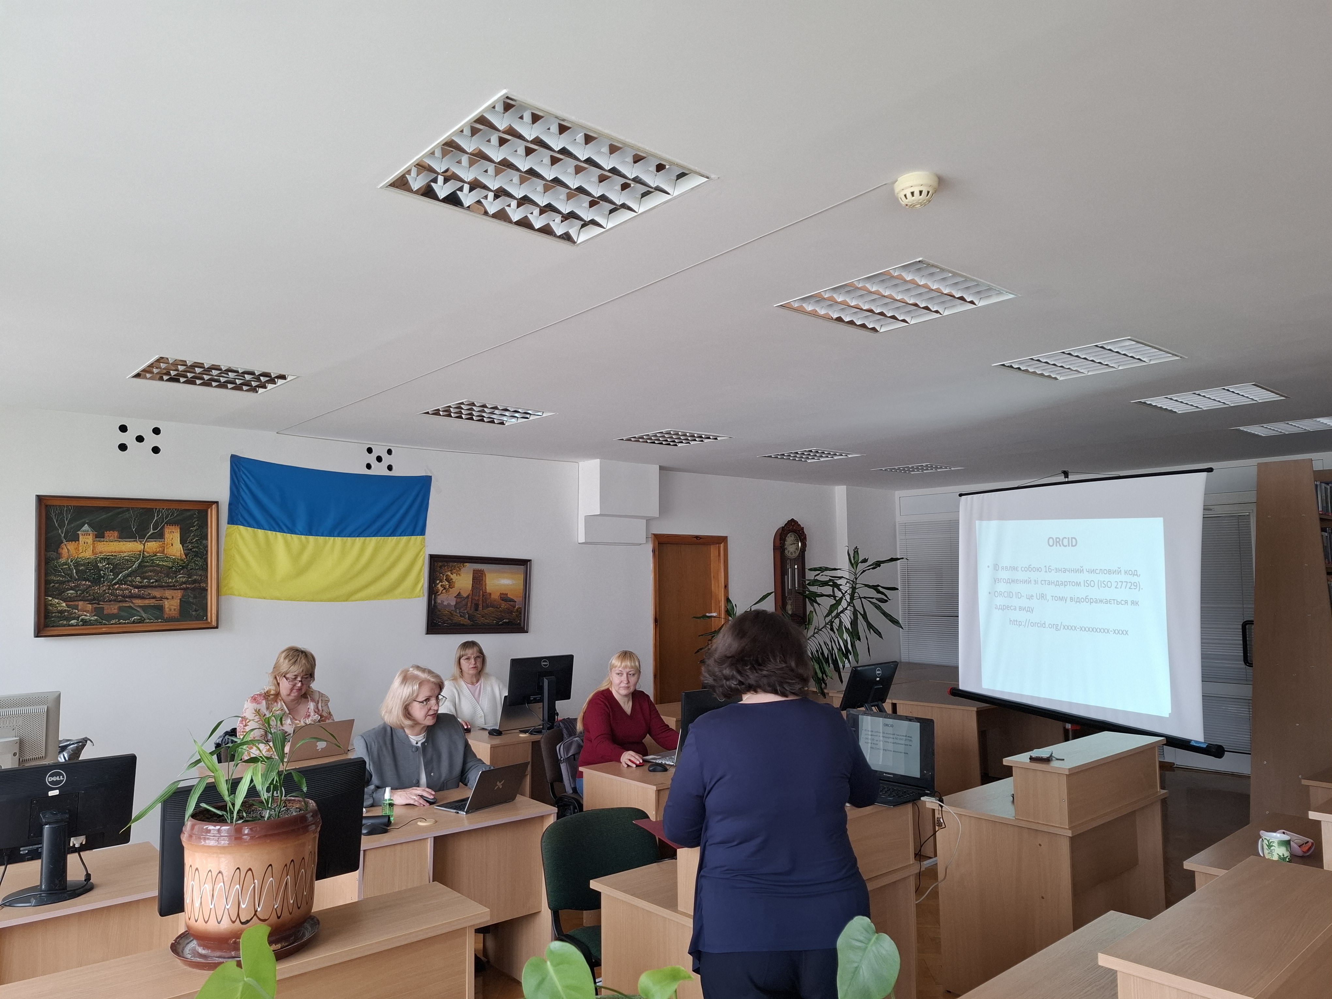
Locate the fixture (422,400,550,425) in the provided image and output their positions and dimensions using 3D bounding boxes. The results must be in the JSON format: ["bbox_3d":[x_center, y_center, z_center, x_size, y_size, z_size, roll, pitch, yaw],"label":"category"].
[{"bbox_3d":[-1.085,-0.542,5.387,0.605,0.060,0.605,4,-6,-41],"label":"fixture"}]

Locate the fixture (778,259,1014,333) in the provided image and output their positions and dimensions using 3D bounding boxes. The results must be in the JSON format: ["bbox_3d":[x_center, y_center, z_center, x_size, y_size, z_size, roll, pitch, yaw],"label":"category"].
[{"bbox_3d":[0.822,-0.727,3.157,0.610,0.070,0.610,4,-6,-40],"label":"fixture"}]

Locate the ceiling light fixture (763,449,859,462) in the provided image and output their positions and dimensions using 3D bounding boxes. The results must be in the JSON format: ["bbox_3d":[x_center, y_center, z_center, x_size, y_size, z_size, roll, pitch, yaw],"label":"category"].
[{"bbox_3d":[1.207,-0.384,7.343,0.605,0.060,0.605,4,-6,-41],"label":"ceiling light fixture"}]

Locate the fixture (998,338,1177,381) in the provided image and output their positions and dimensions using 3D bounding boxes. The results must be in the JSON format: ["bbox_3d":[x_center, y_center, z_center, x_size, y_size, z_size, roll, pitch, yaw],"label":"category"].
[{"bbox_3d":[1.945,-0.654,4.066,0.606,0.070,0.606,4,-6,-40],"label":"fixture"}]

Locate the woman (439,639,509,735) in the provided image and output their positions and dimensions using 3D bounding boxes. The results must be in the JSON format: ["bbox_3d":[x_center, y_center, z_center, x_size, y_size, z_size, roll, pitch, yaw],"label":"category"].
[{"bbox_3d":[-1.192,1.571,5.797,0.524,1.270,0.726,3,-6,-29],"label":"woman"}]

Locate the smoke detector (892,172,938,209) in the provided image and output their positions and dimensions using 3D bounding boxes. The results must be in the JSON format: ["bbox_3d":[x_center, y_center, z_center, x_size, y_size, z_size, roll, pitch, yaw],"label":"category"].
[{"bbox_3d":[0.626,-0.757,2.189,0.110,0.066,0.110,0,-5,0],"label":"smoke detector"}]

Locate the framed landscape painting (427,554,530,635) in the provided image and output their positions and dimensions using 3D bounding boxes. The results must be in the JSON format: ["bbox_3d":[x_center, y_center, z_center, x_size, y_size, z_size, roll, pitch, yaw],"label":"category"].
[{"bbox_3d":[-1.430,0.746,6.893,0.885,0.585,0.040,6,-8,-40],"label":"framed landscape painting"}]

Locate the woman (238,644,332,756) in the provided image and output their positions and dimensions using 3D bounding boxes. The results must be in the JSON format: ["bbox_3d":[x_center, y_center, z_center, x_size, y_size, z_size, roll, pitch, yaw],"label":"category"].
[{"bbox_3d":[-2.090,1.478,4.897,0.544,1.311,0.726,4,-7,-43],"label":"woman"}]

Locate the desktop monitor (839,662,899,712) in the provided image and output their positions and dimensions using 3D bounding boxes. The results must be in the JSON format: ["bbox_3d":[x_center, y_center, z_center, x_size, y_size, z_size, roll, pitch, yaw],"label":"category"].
[{"bbox_3d":[1.317,1.256,5.702,0.485,0.380,0.200,4,-6,-40],"label":"desktop monitor"}]

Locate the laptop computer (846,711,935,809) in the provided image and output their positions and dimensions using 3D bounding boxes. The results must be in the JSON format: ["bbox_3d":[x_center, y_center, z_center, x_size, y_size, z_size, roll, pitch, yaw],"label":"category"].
[{"bbox_3d":[0.690,0.872,3.012,0.270,0.240,0.360,5,-7,-44],"label":"laptop computer"}]

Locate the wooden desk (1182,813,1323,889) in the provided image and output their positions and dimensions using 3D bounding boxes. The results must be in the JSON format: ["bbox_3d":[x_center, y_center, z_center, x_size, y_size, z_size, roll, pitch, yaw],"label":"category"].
[{"bbox_3d":[2.308,1.601,3.023,0.960,0.755,0.600,4,-6,-40],"label":"wooden desk"}]

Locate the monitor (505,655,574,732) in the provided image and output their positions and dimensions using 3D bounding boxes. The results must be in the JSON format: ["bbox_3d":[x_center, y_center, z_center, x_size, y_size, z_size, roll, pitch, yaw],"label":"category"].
[{"bbox_3d":[-0.745,1.194,5.429,0.469,0.454,0.192,4,-6,-41],"label":"monitor"}]

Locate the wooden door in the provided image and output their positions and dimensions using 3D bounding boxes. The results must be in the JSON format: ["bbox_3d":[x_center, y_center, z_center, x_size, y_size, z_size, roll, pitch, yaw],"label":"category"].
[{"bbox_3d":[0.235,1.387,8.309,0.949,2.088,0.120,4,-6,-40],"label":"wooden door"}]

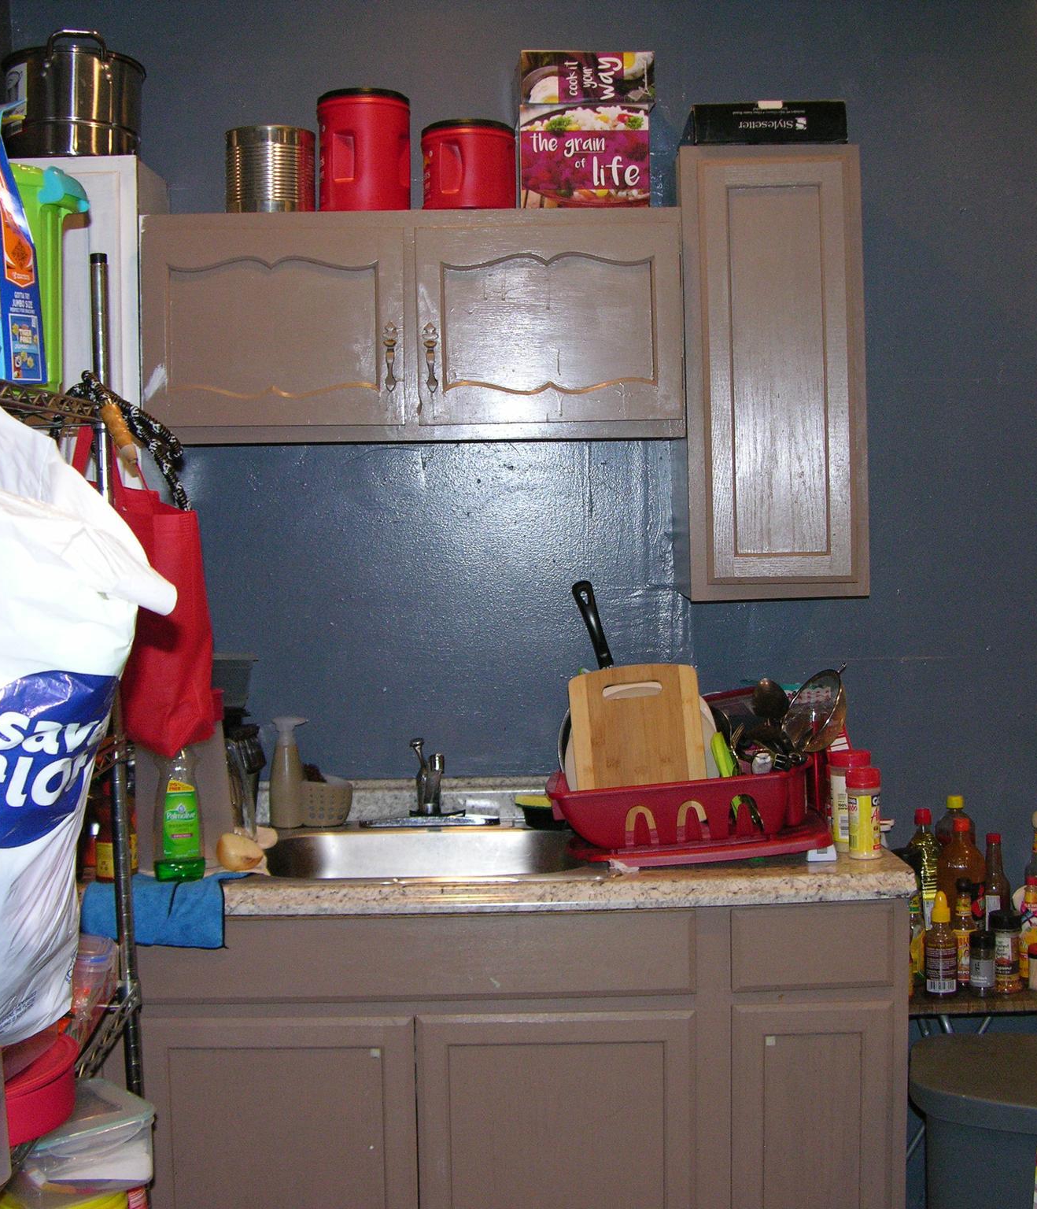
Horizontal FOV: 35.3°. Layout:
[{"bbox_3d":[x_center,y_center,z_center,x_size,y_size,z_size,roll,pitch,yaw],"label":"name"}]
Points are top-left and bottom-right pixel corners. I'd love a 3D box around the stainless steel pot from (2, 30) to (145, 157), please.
[{"bbox_3d":[-0.771,-0.848,2.833,0.250,0.199,0.330,-1,2,0],"label":"stainless steel pot"}]

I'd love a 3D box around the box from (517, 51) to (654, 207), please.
[{"bbox_3d":[0.112,-0.798,2.856,0.227,0.279,0.190,-1,3,-1],"label":"box"}]

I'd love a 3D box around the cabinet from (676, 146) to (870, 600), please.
[{"bbox_3d":[0.432,-0.386,2.873,0.303,0.756,0.321,-1,3,-1],"label":"cabinet"}]

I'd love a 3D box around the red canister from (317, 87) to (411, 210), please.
[{"bbox_3d":[-0.265,-0.765,2.820,0.158,0.207,0.158,-1,2,0],"label":"red canister"}]

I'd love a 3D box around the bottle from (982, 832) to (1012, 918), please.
[{"bbox_3d":[0.849,0.524,2.907,0.058,0.223,0.058,-1,3,-1],"label":"bottle"}]

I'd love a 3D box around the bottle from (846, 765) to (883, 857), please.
[{"bbox_3d":[0.553,0.333,2.602,0.054,0.139,0.054,-1,3,-1],"label":"bottle"}]

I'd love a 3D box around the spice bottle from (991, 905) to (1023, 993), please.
[{"bbox_3d":[0.812,0.573,2.711,0.053,0.134,0.053,-1,2,0],"label":"spice bottle"}]

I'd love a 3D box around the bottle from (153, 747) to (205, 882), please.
[{"bbox_3d":[-0.519,0.298,2.499,0.077,0.245,0.050,-1,3,-7],"label":"bottle"}]

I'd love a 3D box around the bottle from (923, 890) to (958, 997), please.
[{"bbox_3d":[0.700,0.558,2.699,0.055,0.169,0.055,-1,2,0],"label":"bottle"}]

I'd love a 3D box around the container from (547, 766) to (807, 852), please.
[{"bbox_3d":[0.251,0.331,2.717,0.410,0.120,0.320,-6,2,0],"label":"container"}]

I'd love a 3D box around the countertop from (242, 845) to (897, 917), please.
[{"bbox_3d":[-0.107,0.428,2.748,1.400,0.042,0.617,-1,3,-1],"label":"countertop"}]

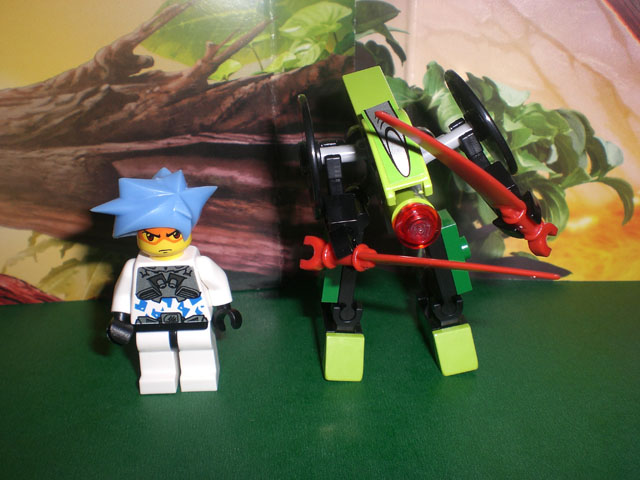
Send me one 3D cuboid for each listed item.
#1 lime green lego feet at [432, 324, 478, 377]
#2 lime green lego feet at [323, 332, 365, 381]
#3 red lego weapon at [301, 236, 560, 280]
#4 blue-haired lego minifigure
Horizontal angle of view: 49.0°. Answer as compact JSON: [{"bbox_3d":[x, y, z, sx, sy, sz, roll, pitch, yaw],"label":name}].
[{"bbox_3d":[0.029,0.023,0.152,0.008,0.008,0.007,-8,24,-12],"label":"lime green lego feet"},{"bbox_3d":[0.005,0.025,0.150,0.008,0.008,0.007,0,23,2],"label":"lime green lego feet"},{"bbox_3d":[0.019,0.004,0.134,0.051,0.007,0.007,5,24,20],"label":"red lego weapon"},{"bbox_3d":[-0.030,0.008,0.142,0.029,0.046,0.018,-2,23,-4],"label":"blue-haired lego minifigure"}]

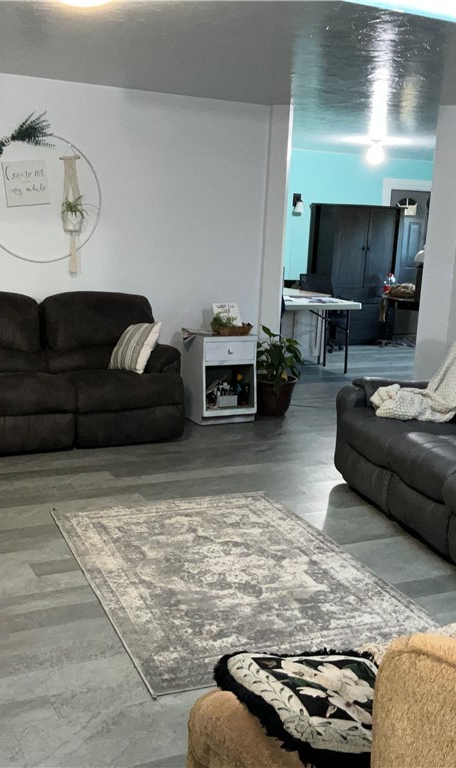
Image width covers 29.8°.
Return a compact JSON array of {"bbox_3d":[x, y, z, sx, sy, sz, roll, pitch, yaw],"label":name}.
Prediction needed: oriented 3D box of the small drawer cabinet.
[{"bbox_3d":[-0.077,-0.069,6.702,0.470,0.680,0.450,-3,12,-26],"label":"small drawer cabinet"}]

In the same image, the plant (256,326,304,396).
[{"bbox_3d":[0.359,-0.126,6.945,0.460,0.740,0.460,3,11,-1],"label":"plant"}]

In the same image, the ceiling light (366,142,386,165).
[{"bbox_3d":[1.611,-2.528,9.349,0.200,0.230,0.200,3,11,-1],"label":"ceiling light"}]

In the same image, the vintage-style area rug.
[{"bbox_3d":[-0.014,0.823,3.898,1.220,0.012,1.830,-2,12,-22],"label":"vintage-style area rug"}]

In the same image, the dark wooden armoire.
[{"bbox_3d":[1.627,-1.442,11.315,1.050,1.770,0.660,-3,12,-26],"label":"dark wooden armoire"}]

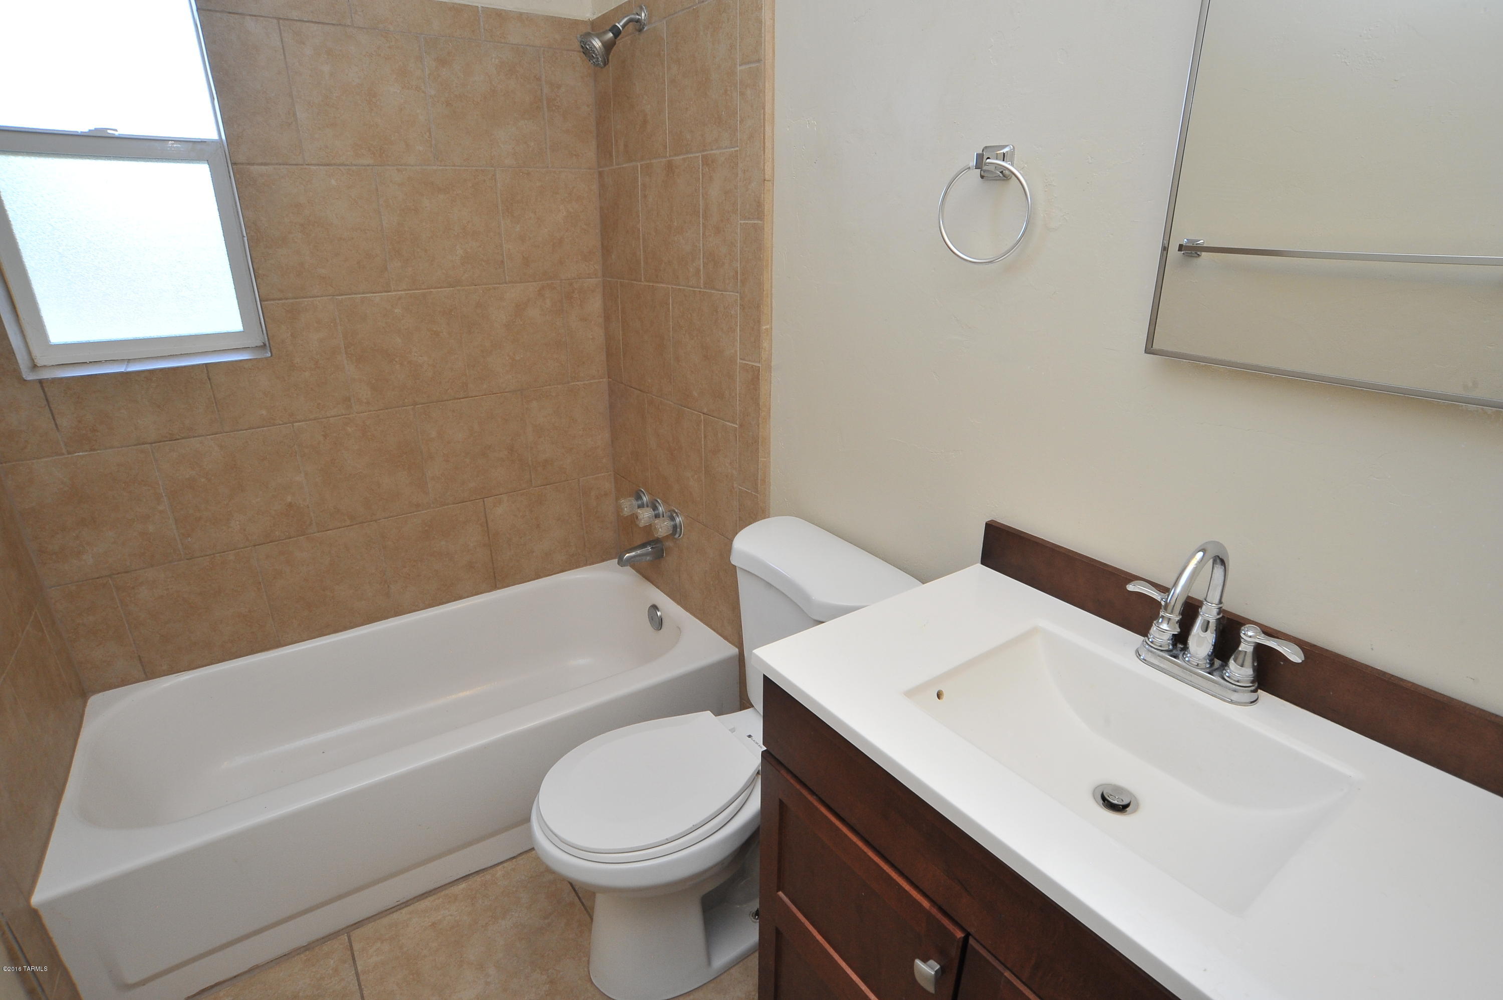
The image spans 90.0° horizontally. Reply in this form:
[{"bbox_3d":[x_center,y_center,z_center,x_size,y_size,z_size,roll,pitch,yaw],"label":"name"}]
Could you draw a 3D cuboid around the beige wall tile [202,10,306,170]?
[{"bbox_3d":[-1.120,-0.920,1.692,0.142,0.298,0.010,-15,26,-33],"label":"beige wall tile"}]

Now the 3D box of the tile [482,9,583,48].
[{"bbox_3d":[-0.568,-1.237,1.979,0.296,0.076,0.010,-14,24,-33],"label":"tile"}]

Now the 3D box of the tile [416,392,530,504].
[{"bbox_3d":[-0.802,-0.149,2.200,0.305,0.305,0.010,-14,24,-33],"label":"tile"}]

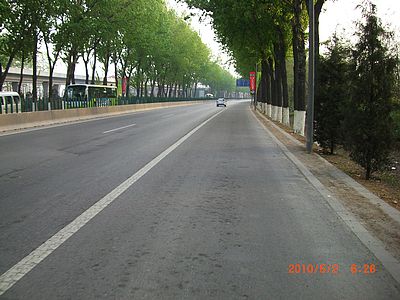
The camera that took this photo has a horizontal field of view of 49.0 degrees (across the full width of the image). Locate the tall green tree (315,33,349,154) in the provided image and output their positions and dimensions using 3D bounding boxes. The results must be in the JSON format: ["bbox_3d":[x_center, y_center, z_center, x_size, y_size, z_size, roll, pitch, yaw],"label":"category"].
[{"bbox_3d":[3.349,-1.425,11.223,1.050,3.055,1.050,0,7,0],"label":"tall green tree"}]

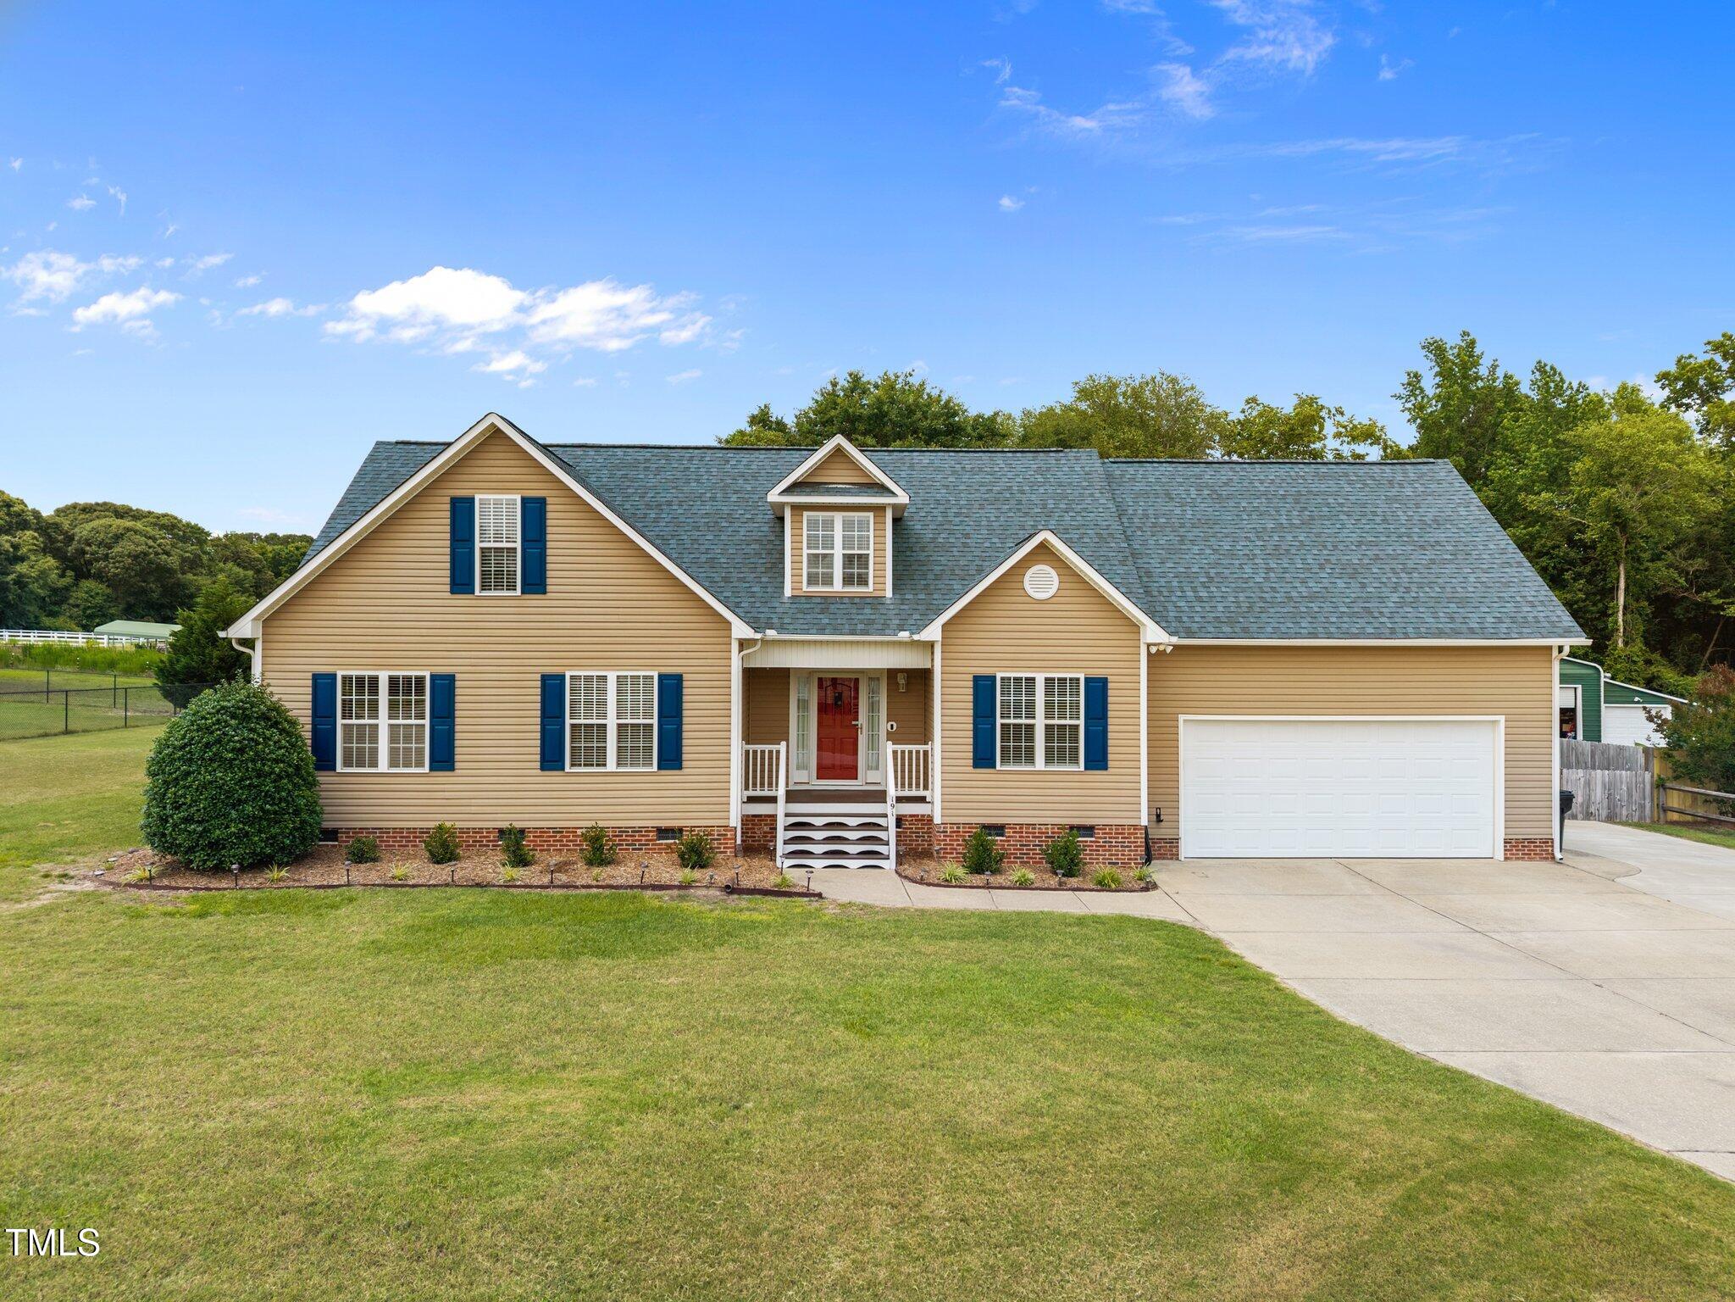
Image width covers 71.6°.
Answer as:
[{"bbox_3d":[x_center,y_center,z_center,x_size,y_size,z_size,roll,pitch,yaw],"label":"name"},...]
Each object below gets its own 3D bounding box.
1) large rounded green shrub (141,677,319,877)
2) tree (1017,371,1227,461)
[{"bbox_3d":[-8.280,1.620,15.600,2.330,2.470,2.300,0,0,-2],"label":"large rounded green shrub"},{"bbox_3d":[9.550,-3.750,45.000,8.500,13.500,8.500,0,0,-2],"label":"tree"}]

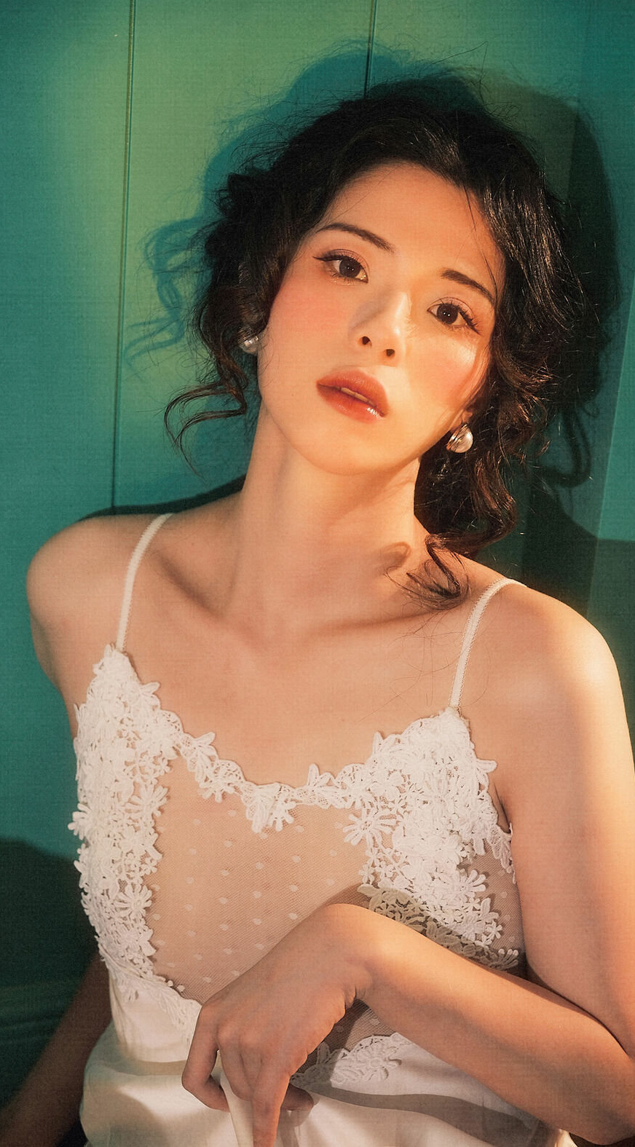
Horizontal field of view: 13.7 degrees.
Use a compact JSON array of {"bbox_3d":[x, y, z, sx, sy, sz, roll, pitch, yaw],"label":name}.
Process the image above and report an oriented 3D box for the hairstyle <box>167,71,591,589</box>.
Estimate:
[{"bbox_3d":[0.042,-0.143,1.580,0.245,0.280,0.210,16,2,0],"label":"hairstyle"}]

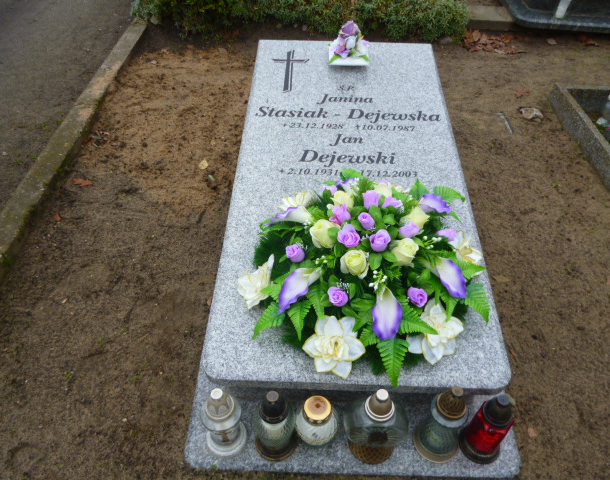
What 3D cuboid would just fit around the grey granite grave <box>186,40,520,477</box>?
[{"bbox_3d":[0.160,-0.160,1.902,0.895,0.424,1.870,2,43,1],"label":"grey granite grave"}]

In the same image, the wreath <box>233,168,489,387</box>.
[{"bbox_3d":[0.168,0.019,1.441,0.710,0.250,0.690,2,49,1],"label":"wreath"}]

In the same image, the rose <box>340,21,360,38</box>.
[{"bbox_3d":[0.193,-0.912,2.245,0.082,0.068,0.068,4,43,3],"label":"rose"}]

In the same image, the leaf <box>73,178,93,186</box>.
[{"bbox_3d":[-0.983,-0.255,2.298,0.085,0.013,0.050,2,43,1],"label":"leaf"}]

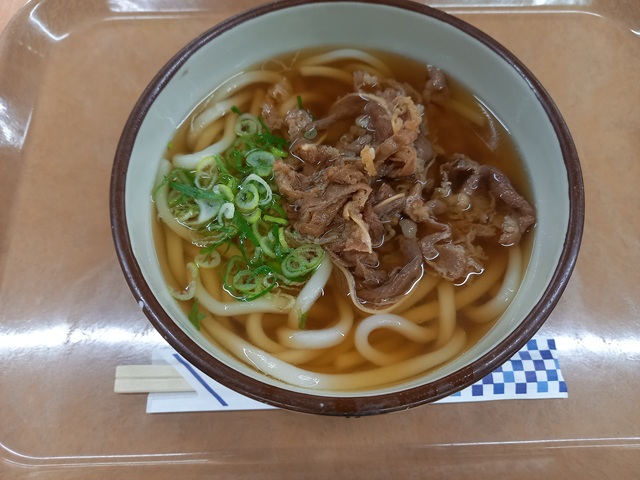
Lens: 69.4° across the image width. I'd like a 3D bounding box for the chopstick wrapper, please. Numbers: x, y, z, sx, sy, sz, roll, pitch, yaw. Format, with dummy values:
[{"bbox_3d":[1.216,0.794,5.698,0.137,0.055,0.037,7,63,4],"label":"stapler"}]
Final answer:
[{"bbox_3d":[0.016,0.060,0.209,0.189,0.006,0.027,-2,69,1],"label":"chopstick wrapper"}]

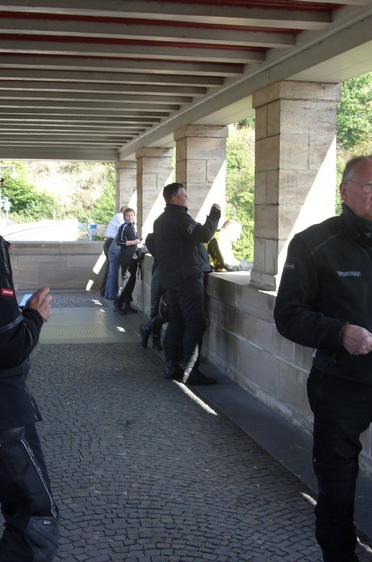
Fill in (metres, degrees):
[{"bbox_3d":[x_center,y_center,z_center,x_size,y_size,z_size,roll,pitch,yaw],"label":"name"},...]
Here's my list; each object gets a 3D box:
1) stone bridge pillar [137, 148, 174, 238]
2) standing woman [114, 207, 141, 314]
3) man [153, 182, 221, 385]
[{"bbox_3d":[-0.560,-1.421,14.451,0.555,1.776,0.754,-1,5,-12],"label":"stone bridge pillar"},{"bbox_3d":[-0.919,-0.336,12.936,0.420,1.650,0.460,2,5,23],"label":"standing woman"},{"bbox_3d":[0.010,0.019,7.553,0.580,1.840,0.540,-2,5,-26],"label":"man"}]

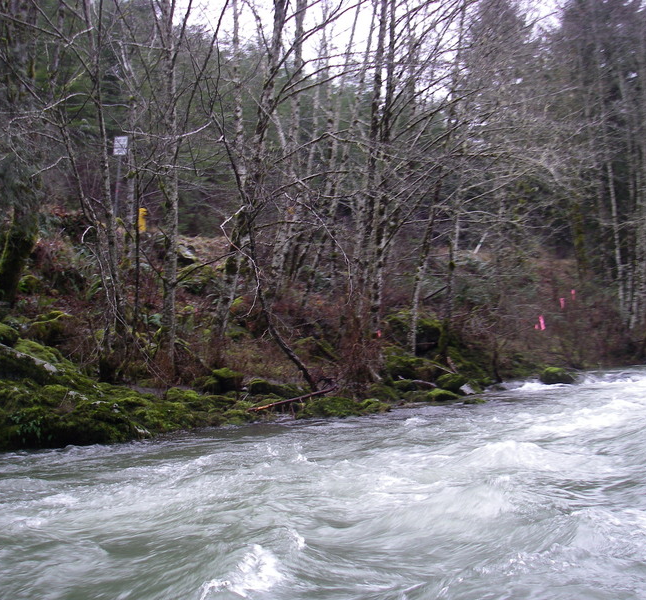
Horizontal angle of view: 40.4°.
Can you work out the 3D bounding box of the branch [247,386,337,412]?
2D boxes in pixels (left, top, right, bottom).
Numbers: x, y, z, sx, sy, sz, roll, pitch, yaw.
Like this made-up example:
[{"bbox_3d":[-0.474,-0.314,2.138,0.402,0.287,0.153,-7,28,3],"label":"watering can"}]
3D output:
[{"bbox_3d":[-0.549,1.849,16.450,1.880,0.120,0.140,-12,5,-29],"label":"branch"}]

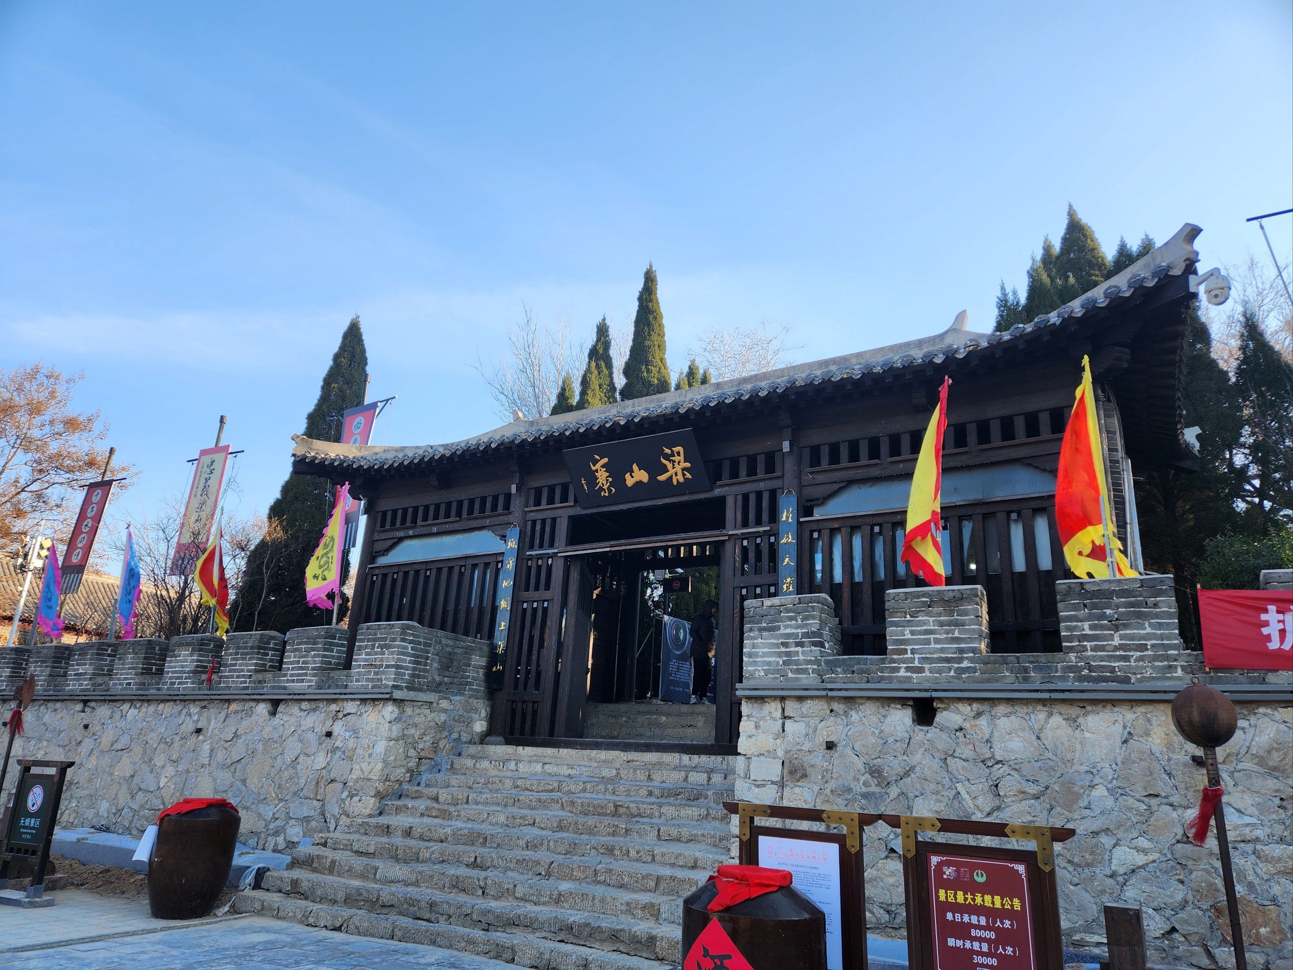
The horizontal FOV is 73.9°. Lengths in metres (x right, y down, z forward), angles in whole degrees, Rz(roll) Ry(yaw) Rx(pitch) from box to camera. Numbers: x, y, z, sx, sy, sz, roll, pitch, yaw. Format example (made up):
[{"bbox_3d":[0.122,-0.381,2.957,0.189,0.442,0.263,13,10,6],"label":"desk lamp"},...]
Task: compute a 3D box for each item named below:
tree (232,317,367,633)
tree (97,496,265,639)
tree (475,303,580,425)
[{"bbox_3d":[-7.245,0.231,19.200,2.400,9.100,2.400,11,-21,-20],"label":"tree"},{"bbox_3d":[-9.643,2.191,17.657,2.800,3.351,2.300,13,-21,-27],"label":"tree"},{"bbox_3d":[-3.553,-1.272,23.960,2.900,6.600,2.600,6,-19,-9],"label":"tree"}]

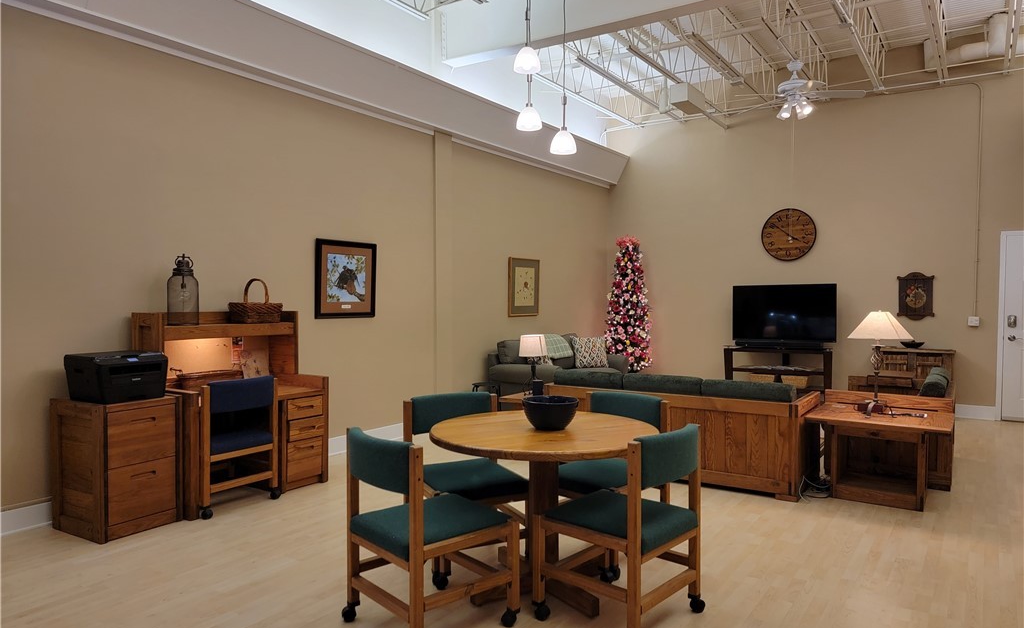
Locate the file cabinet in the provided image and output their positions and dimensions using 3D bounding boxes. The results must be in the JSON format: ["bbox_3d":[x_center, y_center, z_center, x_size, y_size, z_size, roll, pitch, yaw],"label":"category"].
[{"bbox_3d":[-2.355,0.879,4.245,0.533,0.765,0.472,0,1,32],"label":"file cabinet"}]

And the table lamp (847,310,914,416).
[{"bbox_3d":[2.607,0.341,5.037,0.374,0.728,0.374,1,1,40],"label":"table lamp"}]

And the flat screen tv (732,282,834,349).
[{"bbox_3d":[3.417,-0.004,8.943,1.230,0.705,0.070,1,1,36],"label":"flat screen tv"}]

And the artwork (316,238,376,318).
[{"bbox_3d":[-1.439,-0.295,6.159,0.030,0.659,0.685,1,1,33],"label":"artwork"}]

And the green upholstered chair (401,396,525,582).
[{"bbox_3d":[-0.214,0.851,3.534,0.521,0.834,0.536,-1,1,-29],"label":"green upholstered chair"}]

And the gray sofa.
[{"bbox_3d":[0.619,0.731,8.428,0.941,0.910,1.750,0,1,34],"label":"gray sofa"}]

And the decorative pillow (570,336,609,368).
[{"bbox_3d":[0.987,0.487,8.980,0.450,0.430,0.150,0,-17,8],"label":"decorative pillow"}]

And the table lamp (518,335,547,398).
[{"bbox_3d":[0.183,0.430,6.024,0.236,0.525,0.236,0,1,0],"label":"table lamp"}]

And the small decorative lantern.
[{"bbox_3d":[-2.209,-0.161,4.775,0.197,0.480,0.197,0,1,34],"label":"small decorative lantern"}]

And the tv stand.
[{"bbox_3d":[3.347,0.803,8.884,1.260,0.730,0.420,1,2,37],"label":"tv stand"}]

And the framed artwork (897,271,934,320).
[{"bbox_3d":[4.710,-0.213,8.287,0.375,0.590,0.030,1,2,33],"label":"framed artwork"}]

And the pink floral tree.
[{"bbox_3d":[1.605,0.038,9.770,0.670,2.200,0.670,1,2,33],"label":"pink floral tree"}]

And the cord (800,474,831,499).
[{"bbox_3d":[2.078,1.172,4.870,0.200,0.150,0.220,1,1,33],"label":"cord"}]

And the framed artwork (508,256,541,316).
[{"bbox_3d":[0.155,-0.314,8.609,0.030,0.690,0.660,1,2,33],"label":"framed artwork"}]

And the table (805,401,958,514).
[{"bbox_3d":[2.546,0.979,4.908,0.845,0.550,0.763,1,2,33],"label":"table"}]

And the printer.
[{"bbox_3d":[-2.308,0.365,4.156,0.400,0.260,0.408,1,2,33],"label":"printer"}]

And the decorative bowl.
[{"bbox_3d":[0.183,0.469,3.332,0.263,0.130,0.263,0,1,0],"label":"decorative bowl"}]

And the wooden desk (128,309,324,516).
[{"bbox_3d":[-1.916,0.616,4.912,0.608,1.250,1.130,1,2,33],"label":"wooden desk"}]

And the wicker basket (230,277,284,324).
[{"bbox_3d":[-1.865,-0.095,5.171,0.213,0.315,0.325,1,2,33],"label":"wicker basket"}]

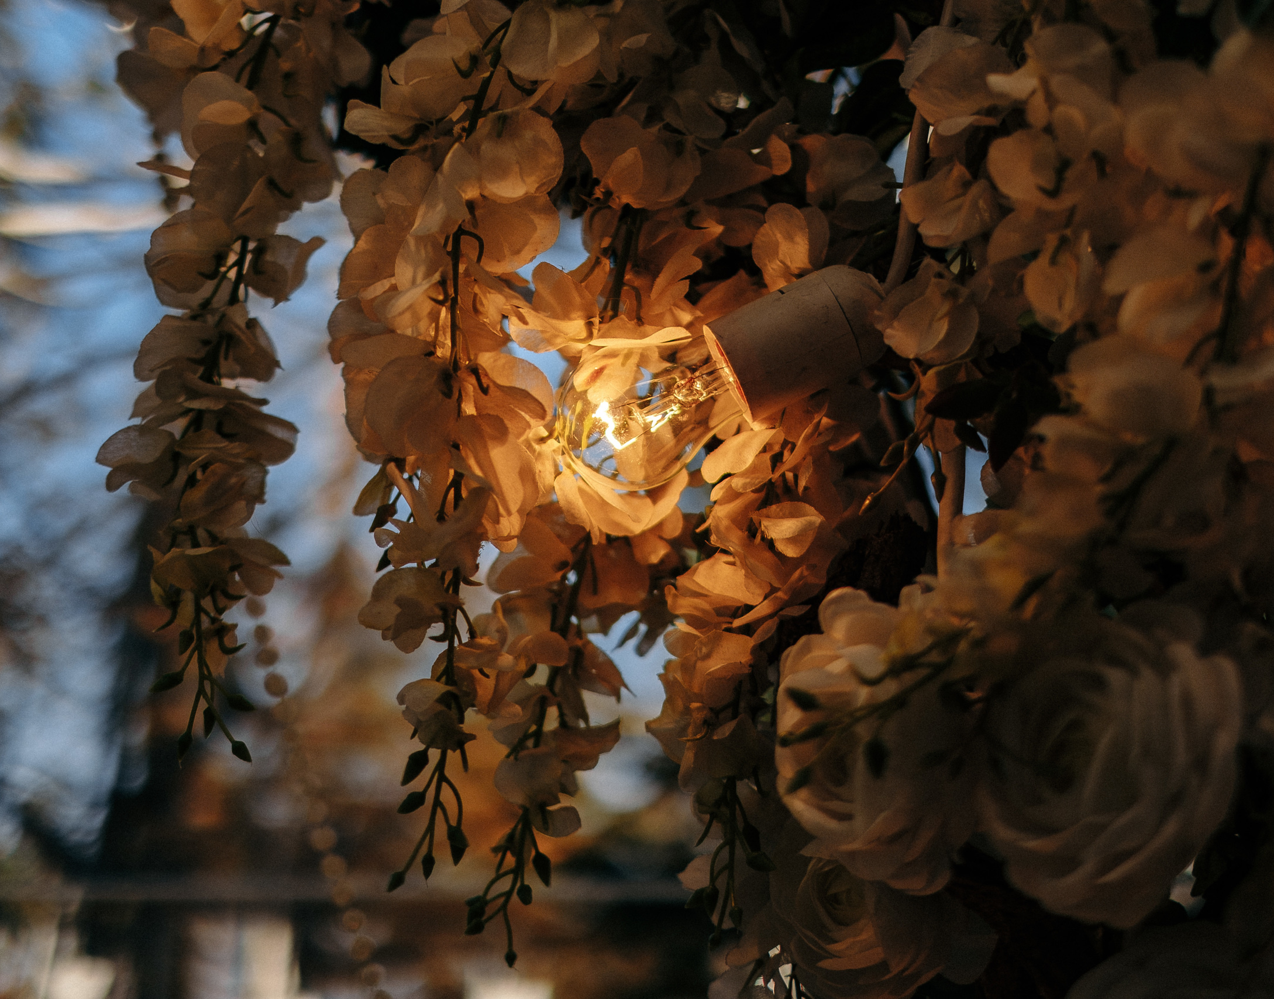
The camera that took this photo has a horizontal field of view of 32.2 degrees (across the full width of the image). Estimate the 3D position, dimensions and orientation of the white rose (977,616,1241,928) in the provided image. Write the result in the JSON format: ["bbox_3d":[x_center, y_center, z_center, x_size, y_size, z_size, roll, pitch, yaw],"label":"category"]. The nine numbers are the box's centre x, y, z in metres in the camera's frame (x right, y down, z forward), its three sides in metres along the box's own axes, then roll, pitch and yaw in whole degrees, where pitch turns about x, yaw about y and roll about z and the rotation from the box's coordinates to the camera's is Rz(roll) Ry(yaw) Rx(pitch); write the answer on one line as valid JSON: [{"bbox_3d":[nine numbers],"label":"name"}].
[{"bbox_3d":[0.158,0.090,0.735,0.090,0.096,0.065,-4,-16,27],"label":"white rose"}]

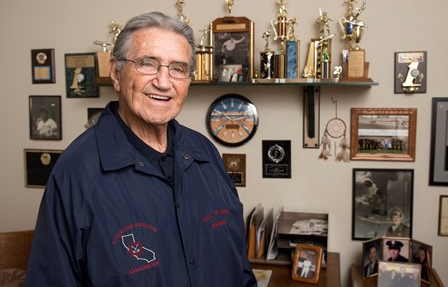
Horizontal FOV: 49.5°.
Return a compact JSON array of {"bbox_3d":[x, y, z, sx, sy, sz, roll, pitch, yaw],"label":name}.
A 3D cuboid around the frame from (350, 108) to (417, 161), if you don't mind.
[{"bbox_3d":[0.810,-0.043,2.470,0.316,0.265,0.025,0,5,10],"label":"frame"}]

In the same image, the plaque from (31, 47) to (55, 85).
[{"bbox_3d":[-1.017,-0.433,2.742,0.129,0.189,0.024,0,5,10],"label":"plaque"}]

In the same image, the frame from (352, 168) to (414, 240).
[{"bbox_3d":[0.818,0.316,2.501,0.298,0.372,0.020,0,5,10],"label":"frame"}]

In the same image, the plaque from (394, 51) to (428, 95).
[{"bbox_3d":[0.929,-0.351,2.418,0.151,0.203,0.020,0,5,10],"label":"plaque"}]

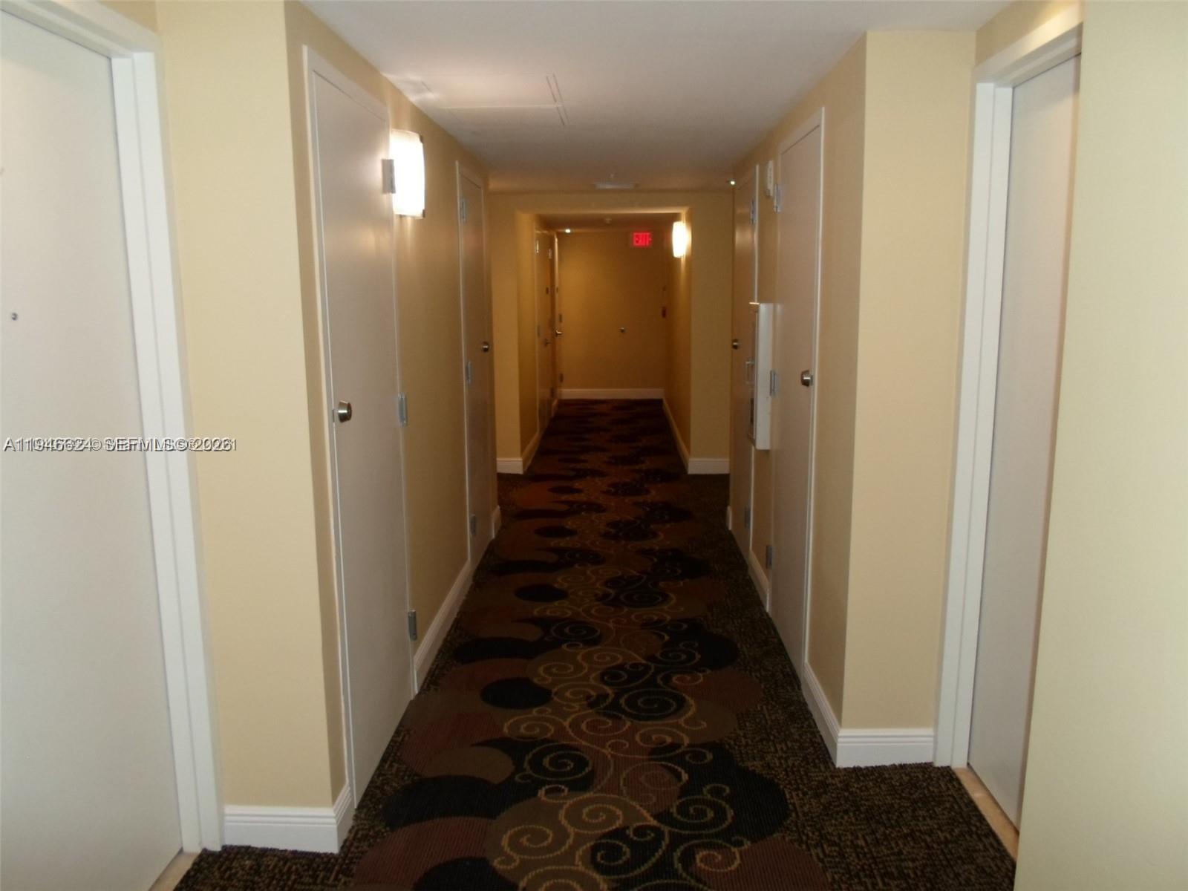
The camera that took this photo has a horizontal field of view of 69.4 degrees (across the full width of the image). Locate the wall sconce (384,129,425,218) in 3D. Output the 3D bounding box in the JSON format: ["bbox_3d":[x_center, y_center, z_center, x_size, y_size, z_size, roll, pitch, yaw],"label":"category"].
[{"bbox_3d":[-0.652,-0.956,3.074,0.090,0.299,0.185,0,9,2],"label":"wall sconce"}]

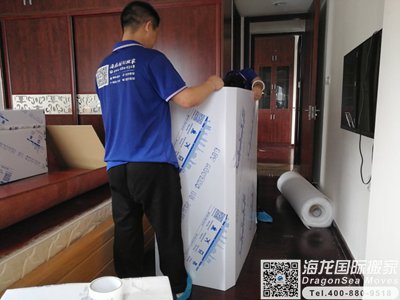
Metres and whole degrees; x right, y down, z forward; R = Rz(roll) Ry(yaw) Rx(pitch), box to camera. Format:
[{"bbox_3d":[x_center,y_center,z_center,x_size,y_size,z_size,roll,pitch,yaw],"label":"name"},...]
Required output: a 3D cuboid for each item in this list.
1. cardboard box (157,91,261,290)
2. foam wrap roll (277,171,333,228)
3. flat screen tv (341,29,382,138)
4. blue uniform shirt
[{"bbox_3d":[0.127,0.178,2.373,0.525,1.220,1.063,2,8,17],"label":"cardboard box"},{"bbox_3d":[1.116,0.501,3.471,0.285,0.285,1.190,0,8,3],"label":"foam wrap roll"},{"bbox_3d":[0.994,-0.365,1.881,0.060,0.535,0.940,2,8,13],"label":"flat screen tv"},{"bbox_3d":[-0.311,-0.237,1.660,0.470,0.670,0.330,5,9,30],"label":"blue uniform shirt"}]

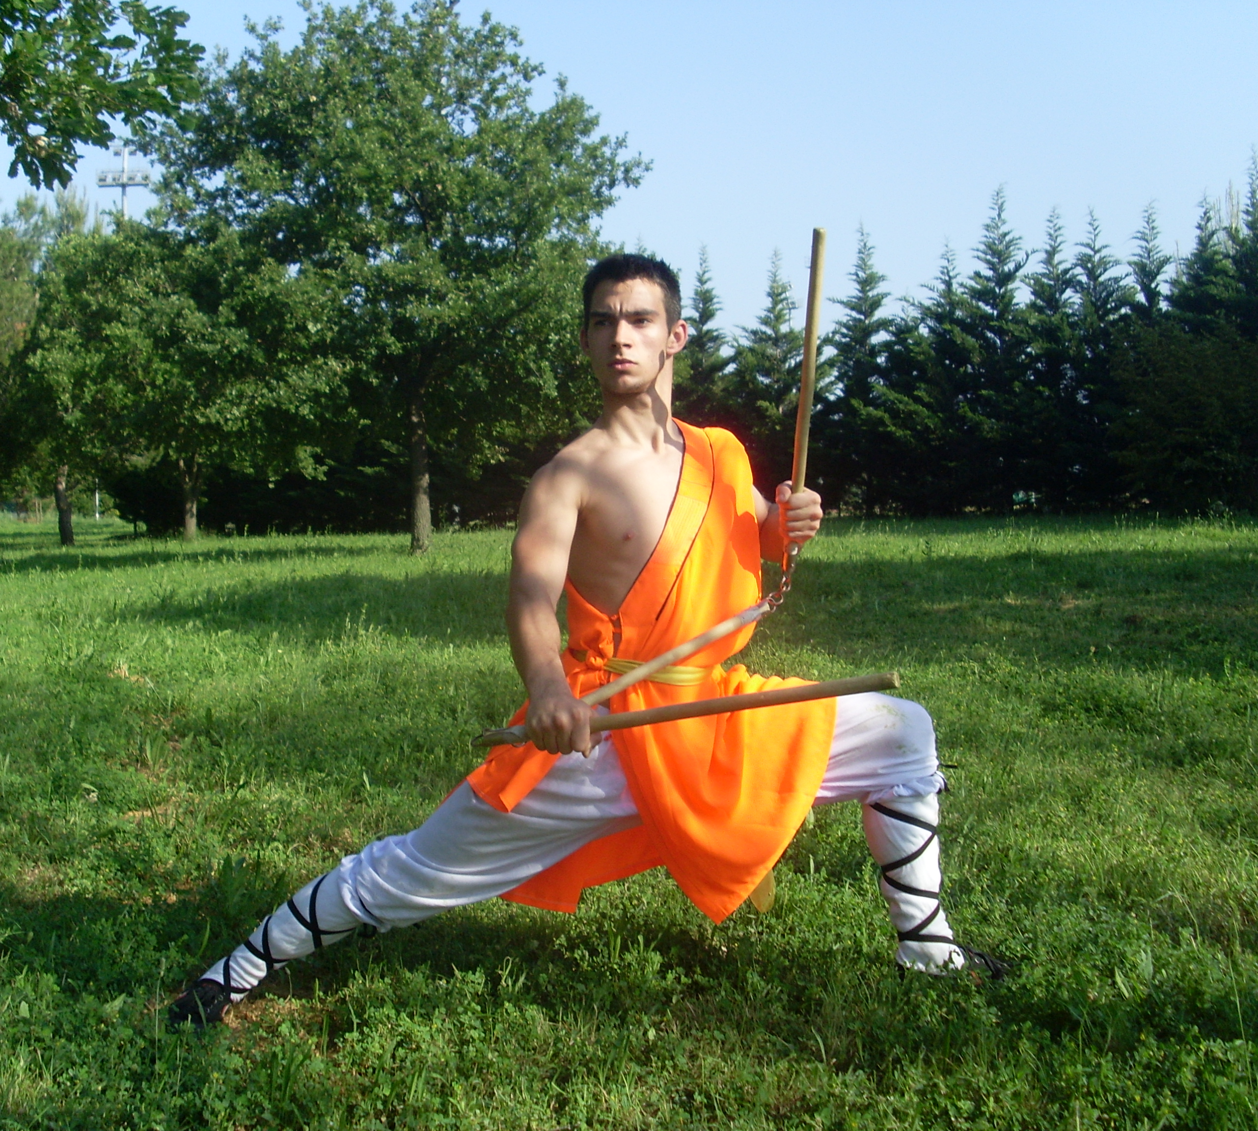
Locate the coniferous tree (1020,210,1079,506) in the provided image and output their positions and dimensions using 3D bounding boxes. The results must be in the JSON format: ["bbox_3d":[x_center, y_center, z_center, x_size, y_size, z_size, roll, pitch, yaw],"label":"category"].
[{"bbox_3d":[7.016,-3.396,27.500,1.300,5.050,1.300,0,3,0],"label":"coniferous tree"}]

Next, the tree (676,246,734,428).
[{"bbox_3d":[1.356,-3.299,30.000,1.400,4.953,1.400,0,3,0],"label":"tree"}]

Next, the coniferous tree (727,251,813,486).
[{"bbox_3d":[2.570,-3.168,29.000,1.550,4.706,1.550,0,3,0],"label":"coniferous tree"}]

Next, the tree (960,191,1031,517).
[{"bbox_3d":[6.096,-3.562,27.500,1.350,5.421,1.350,0,3,0],"label":"tree"}]

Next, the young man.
[{"bbox_3d":[-0.030,0.113,2.870,1.400,1.308,0.620,-2,3,-23],"label":"young man"}]

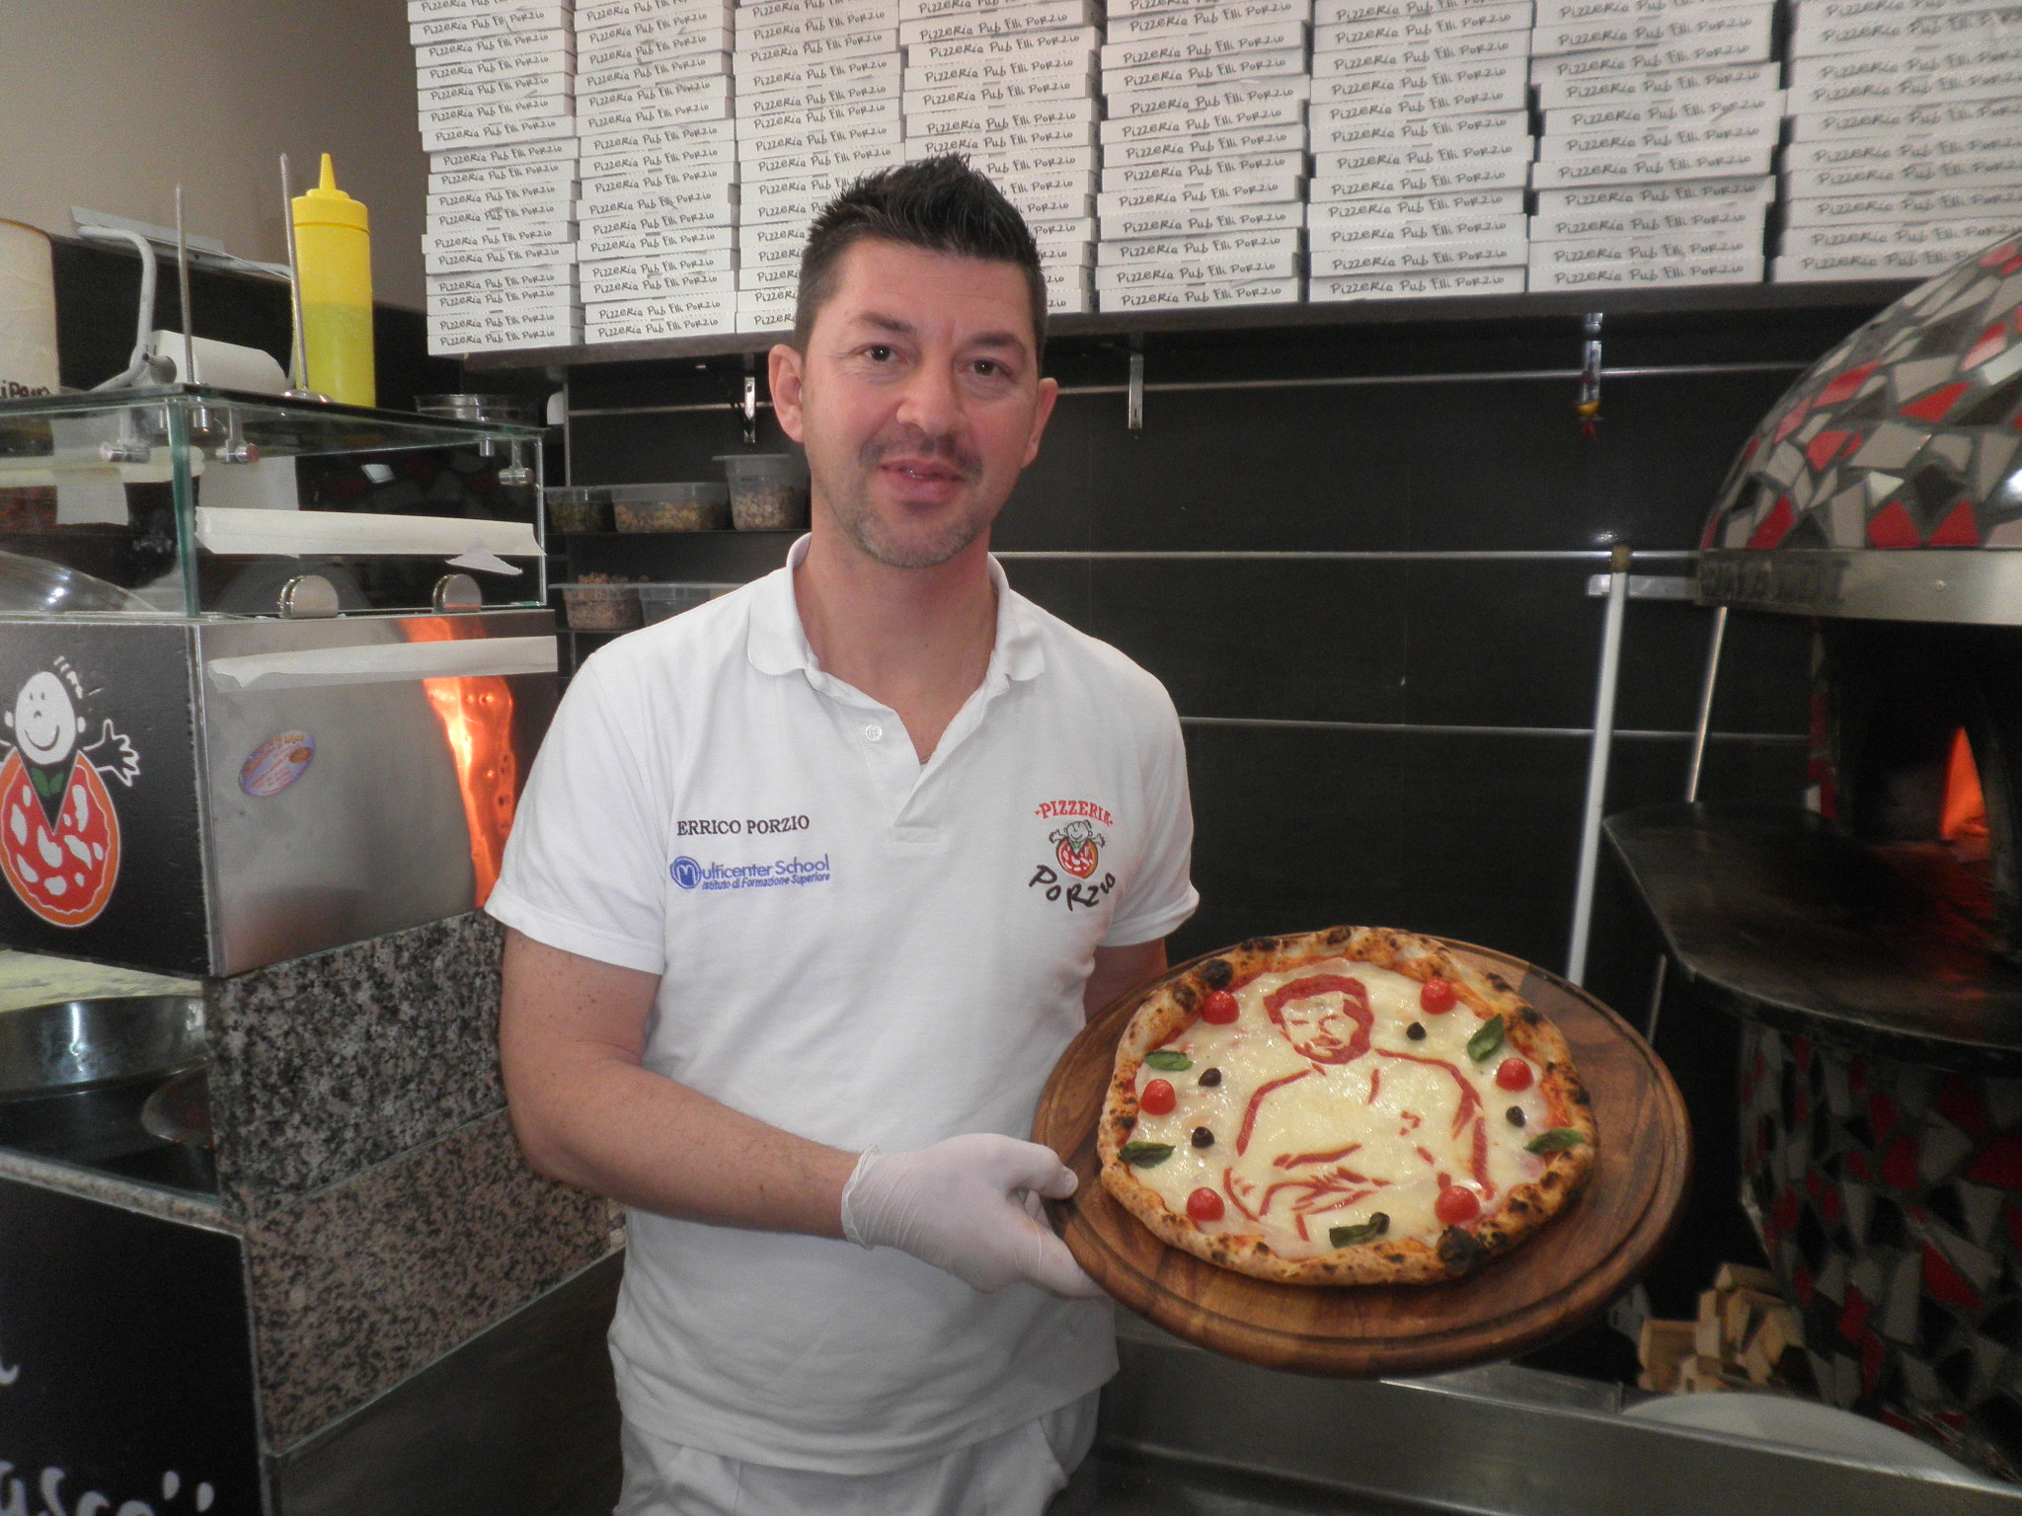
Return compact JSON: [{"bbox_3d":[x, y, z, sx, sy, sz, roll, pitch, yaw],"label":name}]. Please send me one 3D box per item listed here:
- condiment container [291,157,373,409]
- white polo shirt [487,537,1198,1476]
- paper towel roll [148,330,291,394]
[{"bbox_3d":[-0.631,-0.438,1.410,0.067,0.238,0.067,0,8,0],"label":"condiment container"},{"bbox_3d":[-0.105,0.160,1.125,0.525,0.635,0.290,-3,8,-20],"label":"white polo shirt"},{"bbox_3d":[-0.872,-0.413,1.660,0.094,0.094,0.152,2,8,16],"label":"paper towel roll"}]

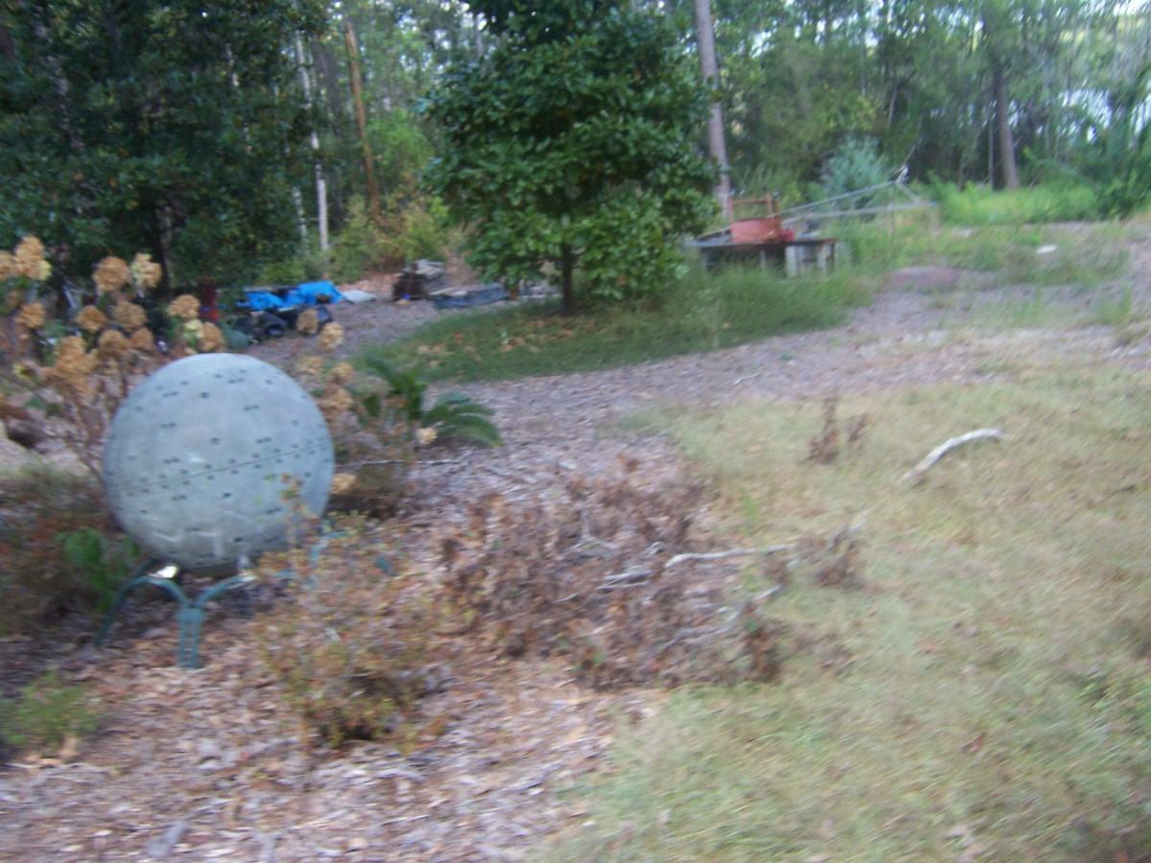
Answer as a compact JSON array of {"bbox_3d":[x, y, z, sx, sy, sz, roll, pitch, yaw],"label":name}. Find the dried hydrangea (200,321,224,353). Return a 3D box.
[{"bbox_3d":[-1.478,-0.383,4.450,0.106,0.131,0.119,-6,14,0],"label":"dried hydrangea"}]

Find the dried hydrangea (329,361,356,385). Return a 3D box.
[{"bbox_3d":[-0.936,-0.237,4.400,0.109,0.088,0.099,-6,14,0],"label":"dried hydrangea"}]

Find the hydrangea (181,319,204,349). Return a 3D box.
[{"bbox_3d":[-1.694,-0.430,4.850,0.110,0.132,0.115,-11,14,-18],"label":"hydrangea"}]

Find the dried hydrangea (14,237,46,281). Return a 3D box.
[{"bbox_3d":[-2.161,-0.686,4.350,0.115,0.173,0.120,-6,14,0],"label":"dried hydrangea"}]

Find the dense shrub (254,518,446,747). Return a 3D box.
[{"bbox_3d":[-0.644,0.582,3.170,0.521,0.620,0.521,-6,14,0],"label":"dense shrub"}]

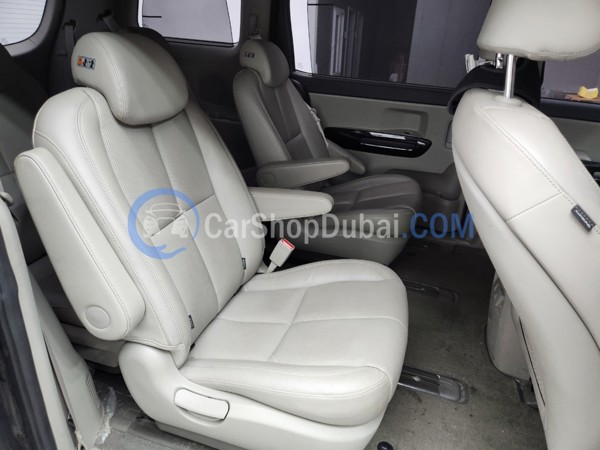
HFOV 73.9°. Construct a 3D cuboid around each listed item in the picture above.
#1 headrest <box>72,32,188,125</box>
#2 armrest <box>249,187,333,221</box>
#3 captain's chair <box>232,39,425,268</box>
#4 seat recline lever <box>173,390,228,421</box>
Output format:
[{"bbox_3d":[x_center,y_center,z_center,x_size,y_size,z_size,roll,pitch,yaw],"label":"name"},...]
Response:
[{"bbox_3d":[-0.397,-0.359,0.980,0.137,0.194,0.268,-6,21,21],"label":"headrest"},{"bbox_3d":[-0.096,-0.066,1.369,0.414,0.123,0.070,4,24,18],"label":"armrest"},{"bbox_3d":[0.178,-0.329,1.920,0.845,0.994,0.669,9,26,15],"label":"captain's chair"},{"bbox_3d":[-0.235,0.420,0.929,0.145,0.062,0.035,9,26,15],"label":"seat recline lever"}]

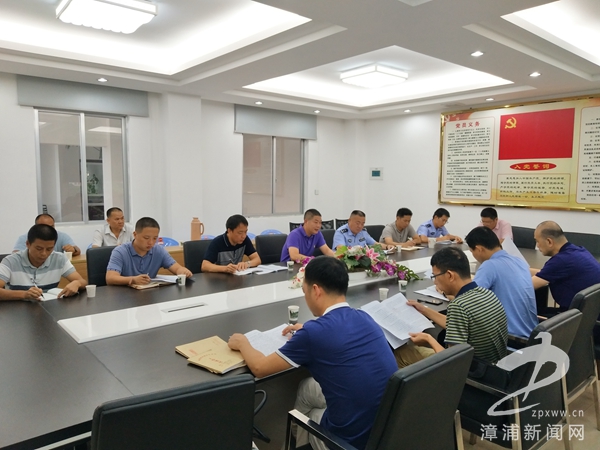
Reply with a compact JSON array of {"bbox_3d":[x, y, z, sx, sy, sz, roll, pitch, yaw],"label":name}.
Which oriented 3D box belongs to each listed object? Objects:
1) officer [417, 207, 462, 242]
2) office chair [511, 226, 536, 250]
[{"bbox_3d":[1.904,0.377,6.271,0.720,1.220,0.580,4,7,31],"label":"officer"},{"bbox_3d":[3.024,0.535,6.395,0.600,0.970,0.560,-4,7,-40],"label":"office chair"}]

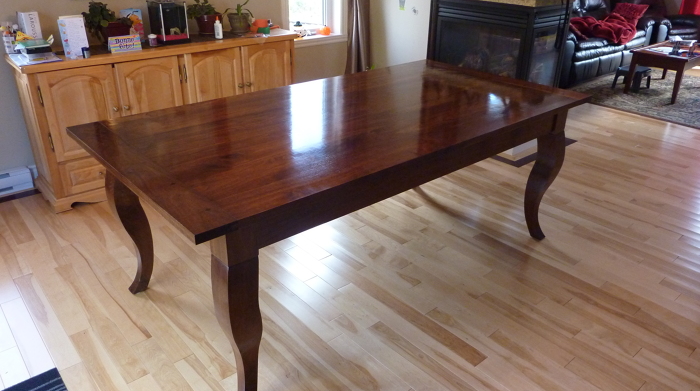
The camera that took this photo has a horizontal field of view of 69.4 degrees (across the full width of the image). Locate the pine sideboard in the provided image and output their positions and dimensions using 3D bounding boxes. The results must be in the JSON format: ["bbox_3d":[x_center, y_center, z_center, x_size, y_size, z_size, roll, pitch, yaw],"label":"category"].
[{"bbox_3d":[-1.178,-0.585,3.353,1.720,0.842,0.465,-20,33,-38],"label":"pine sideboard"}]

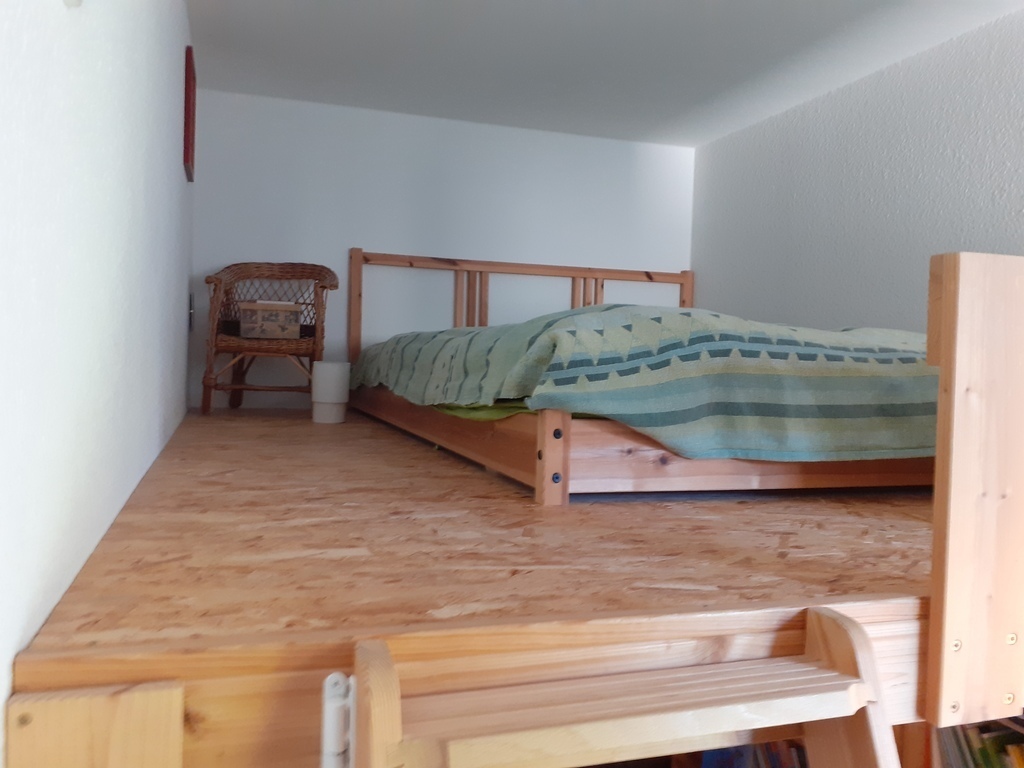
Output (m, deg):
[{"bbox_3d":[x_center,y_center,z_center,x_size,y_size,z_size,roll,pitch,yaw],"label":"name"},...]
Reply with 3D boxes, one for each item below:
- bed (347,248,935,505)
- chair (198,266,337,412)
[{"bbox_3d":[0.410,-0.158,2.301,1.495,0.600,2.080,1,2,-19],"label":"bed"},{"bbox_3d":[-0.837,-0.166,2.776,0.435,0.520,0.370,1,2,-15],"label":"chair"}]

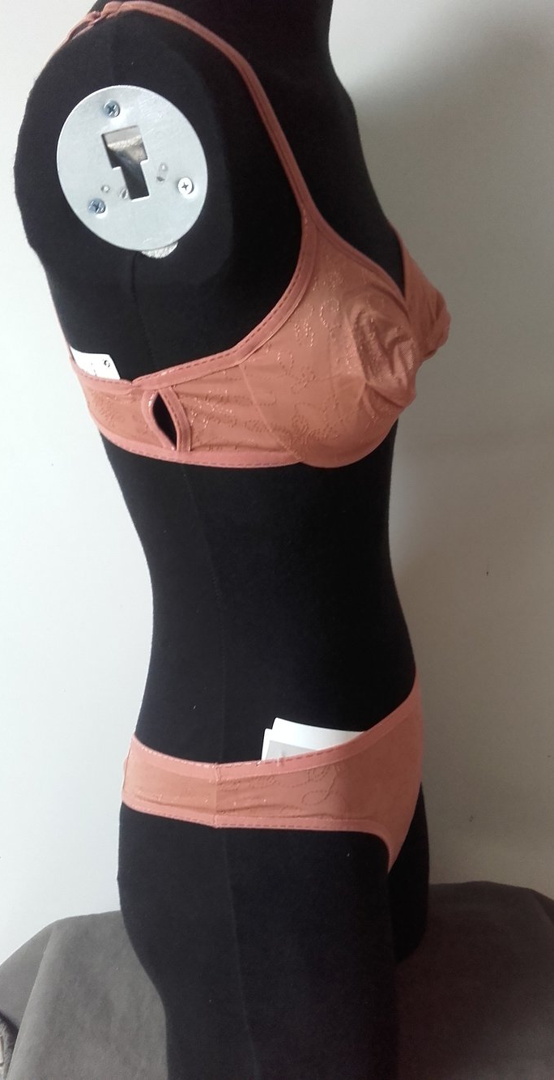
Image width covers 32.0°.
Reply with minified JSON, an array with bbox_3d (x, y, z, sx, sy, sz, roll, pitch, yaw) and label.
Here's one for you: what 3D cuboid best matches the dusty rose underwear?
[{"bbox_3d":[0.003,0.197,0.780,0.230,0.205,0.330,4,20,15],"label":"dusty rose underwear"}]

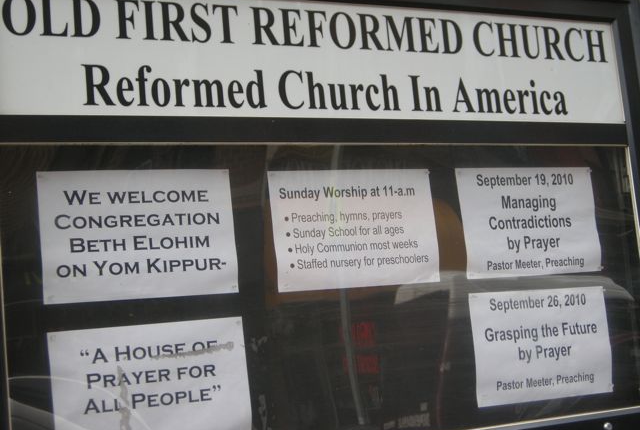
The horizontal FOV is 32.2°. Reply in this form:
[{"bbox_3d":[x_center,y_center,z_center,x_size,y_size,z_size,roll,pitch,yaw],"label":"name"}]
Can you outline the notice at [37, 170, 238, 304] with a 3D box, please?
[{"bbox_3d":[-0.385,0.042,2.389,0.432,0.279,0.010,-2,-7,-27],"label":"notice"}]

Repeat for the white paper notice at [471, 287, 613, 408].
[{"bbox_3d":[0.570,0.331,2.829,0.432,0.279,0.010,-1,-7,-27],"label":"white paper notice"}]

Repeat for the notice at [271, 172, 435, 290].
[{"bbox_3d":[0.088,0.033,2.631,0.432,0.279,0.010,-2,-7,-27],"label":"notice"}]

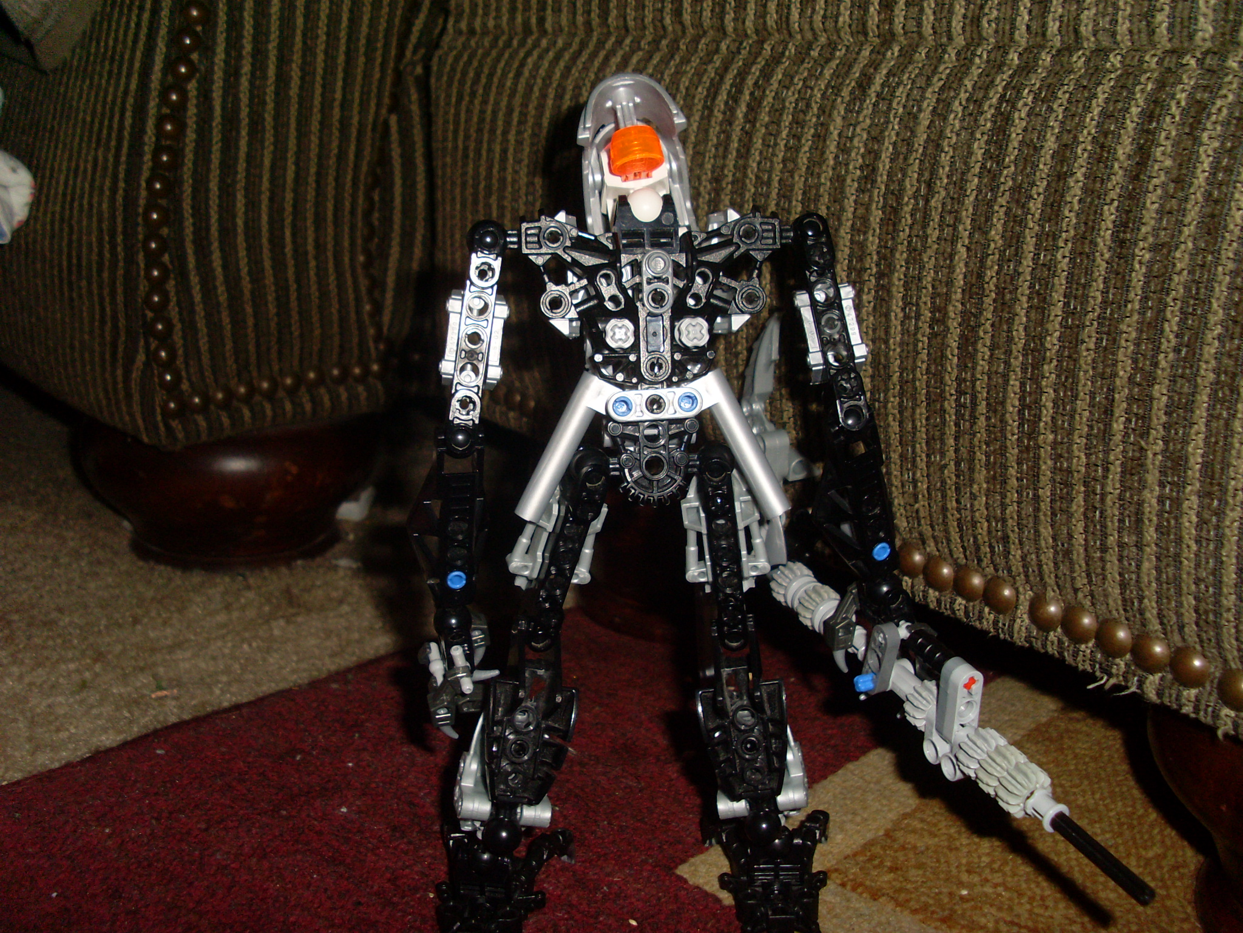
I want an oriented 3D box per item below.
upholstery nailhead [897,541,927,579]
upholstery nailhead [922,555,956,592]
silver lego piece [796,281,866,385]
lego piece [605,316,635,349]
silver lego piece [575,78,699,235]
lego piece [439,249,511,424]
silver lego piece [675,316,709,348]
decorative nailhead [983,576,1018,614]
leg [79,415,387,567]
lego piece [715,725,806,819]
[{"bbox_3d":[0.089,0.028,0.418,0.011,0.011,0.005,17,25,42],"label":"upholstery nailhead"},{"bbox_3d":[0.096,0.032,0.411,0.011,0.011,0.005,17,25,42],"label":"upholstery nailhead"},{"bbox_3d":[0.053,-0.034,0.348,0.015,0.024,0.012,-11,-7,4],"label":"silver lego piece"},{"bbox_3d":[0.000,-0.033,0.342,0.007,0.007,0.007,0,6,0],"label":"lego piece"},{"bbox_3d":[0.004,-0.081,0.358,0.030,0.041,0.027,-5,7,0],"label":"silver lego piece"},{"bbox_3d":[-0.036,-0.032,0.338,0.015,0.043,0.013,8,8,3],"label":"lego piece"},{"bbox_3d":[0.017,-0.033,0.331,0.007,0.007,0.008,-3,18,-8],"label":"silver lego piece"},{"bbox_3d":[0.121,0.041,0.435,0.006,0.011,0.011,-12,21,-35],"label":"decorative nailhead"},{"bbox_3d":[-0.187,0.001,0.656,0.142,0.070,0.142,-6,18,-18],"label":"leg"},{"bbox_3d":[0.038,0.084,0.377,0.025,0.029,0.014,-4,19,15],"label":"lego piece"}]

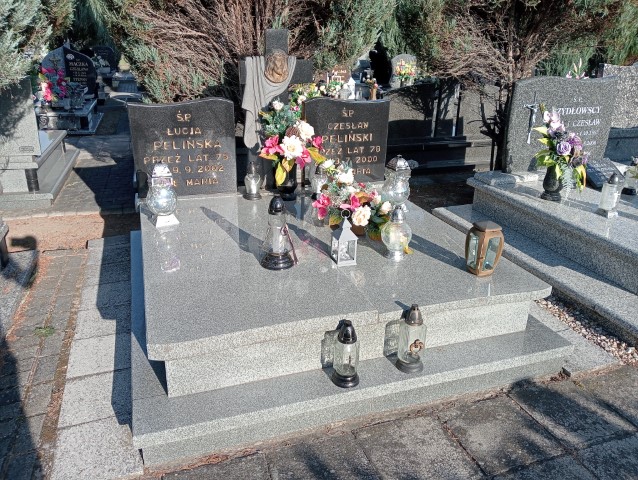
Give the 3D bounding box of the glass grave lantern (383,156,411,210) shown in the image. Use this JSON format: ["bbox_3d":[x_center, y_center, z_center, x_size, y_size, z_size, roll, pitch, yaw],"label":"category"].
[{"bbox_3d":[0.521,-0.377,3.417,0.184,0.374,0.184,-6,22,-18],"label":"glass grave lantern"}]

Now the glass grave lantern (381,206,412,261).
[{"bbox_3d":[0.399,-0.041,2.652,0.159,0.284,0.159,1,21,0],"label":"glass grave lantern"}]

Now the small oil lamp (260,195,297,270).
[{"bbox_3d":[-0.205,-0.047,2.544,0.175,0.354,0.175,-6,22,-18],"label":"small oil lamp"}]

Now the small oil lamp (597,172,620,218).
[{"bbox_3d":[1.925,-0.305,3.390,0.122,0.292,0.122,-10,24,-27],"label":"small oil lamp"}]

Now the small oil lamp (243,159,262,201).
[{"bbox_3d":[-0.452,-0.408,3.498,0.130,0.252,0.130,-6,22,-18],"label":"small oil lamp"}]

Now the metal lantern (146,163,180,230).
[{"bbox_3d":[-0.907,-0.262,2.964,0.172,0.355,0.172,-13,25,-31],"label":"metal lantern"}]

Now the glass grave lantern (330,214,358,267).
[{"bbox_3d":[0.126,-0.013,2.507,0.118,0.255,0.118,-4,22,-13],"label":"glass grave lantern"}]

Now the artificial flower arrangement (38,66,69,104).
[{"bbox_3d":[-4.748,-2.759,9.256,0.510,0.655,0.416,-6,22,-18],"label":"artificial flower arrangement"}]

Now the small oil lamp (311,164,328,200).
[{"bbox_3d":[0.003,-0.419,3.670,0.132,0.255,0.132,1,21,0],"label":"small oil lamp"}]

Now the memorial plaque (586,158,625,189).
[{"bbox_3d":[2.184,-0.509,3.977,0.300,0.030,0.270,-6,57,-18],"label":"memorial plaque"}]

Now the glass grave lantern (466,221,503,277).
[{"bbox_3d":[0.803,0.042,2.521,0.140,0.237,0.140,-8,22,-22],"label":"glass grave lantern"}]

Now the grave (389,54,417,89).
[{"bbox_3d":[1.911,-3.804,11.666,0.591,0.707,0.120,-6,22,-18],"label":"grave"}]

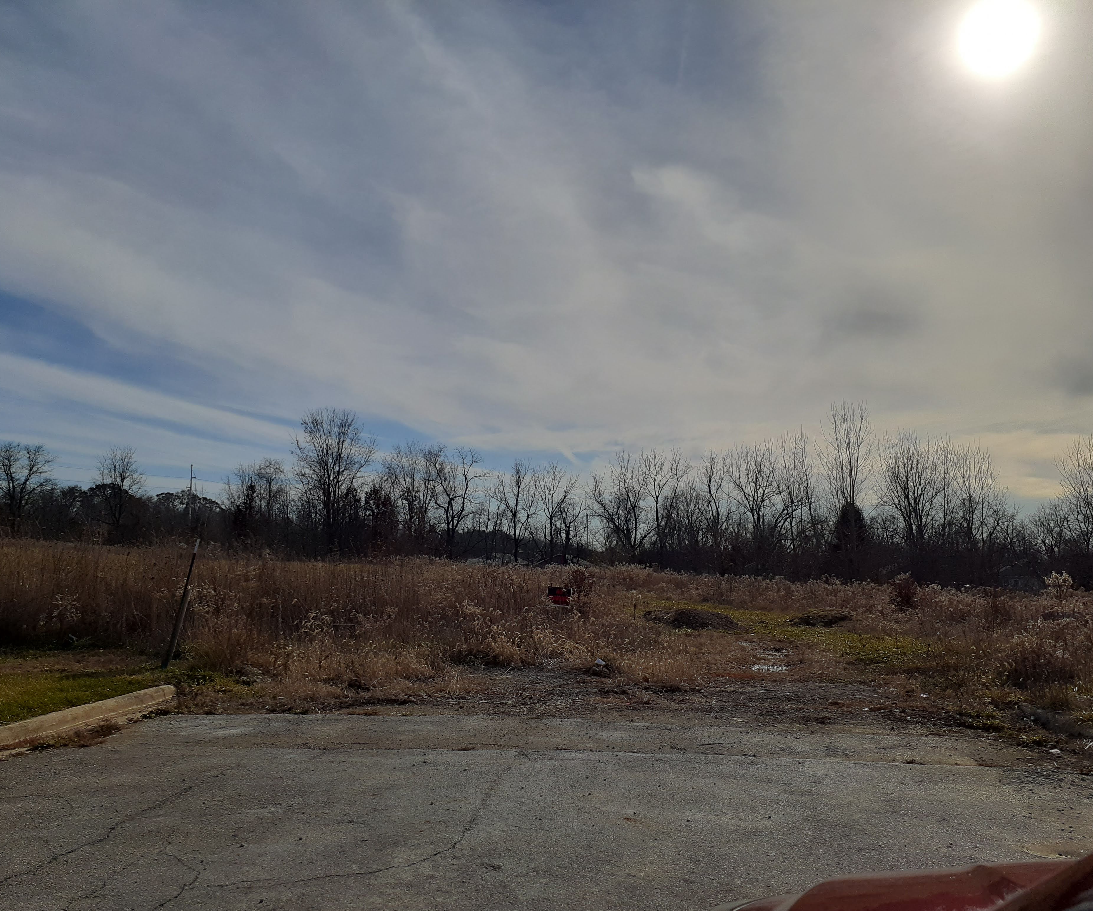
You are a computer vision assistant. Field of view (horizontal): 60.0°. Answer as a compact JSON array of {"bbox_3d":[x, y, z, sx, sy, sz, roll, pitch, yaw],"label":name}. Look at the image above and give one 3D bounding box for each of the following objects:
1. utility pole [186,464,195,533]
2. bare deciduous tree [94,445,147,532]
[{"bbox_3d":[-52.654,6.310,140.000,0.900,10.748,0.450,0,-6,0],"label":"utility pole"},{"bbox_3d":[-44.122,3.583,98.000,5.497,9.227,5.222,0,-6,0],"label":"bare deciduous tree"}]

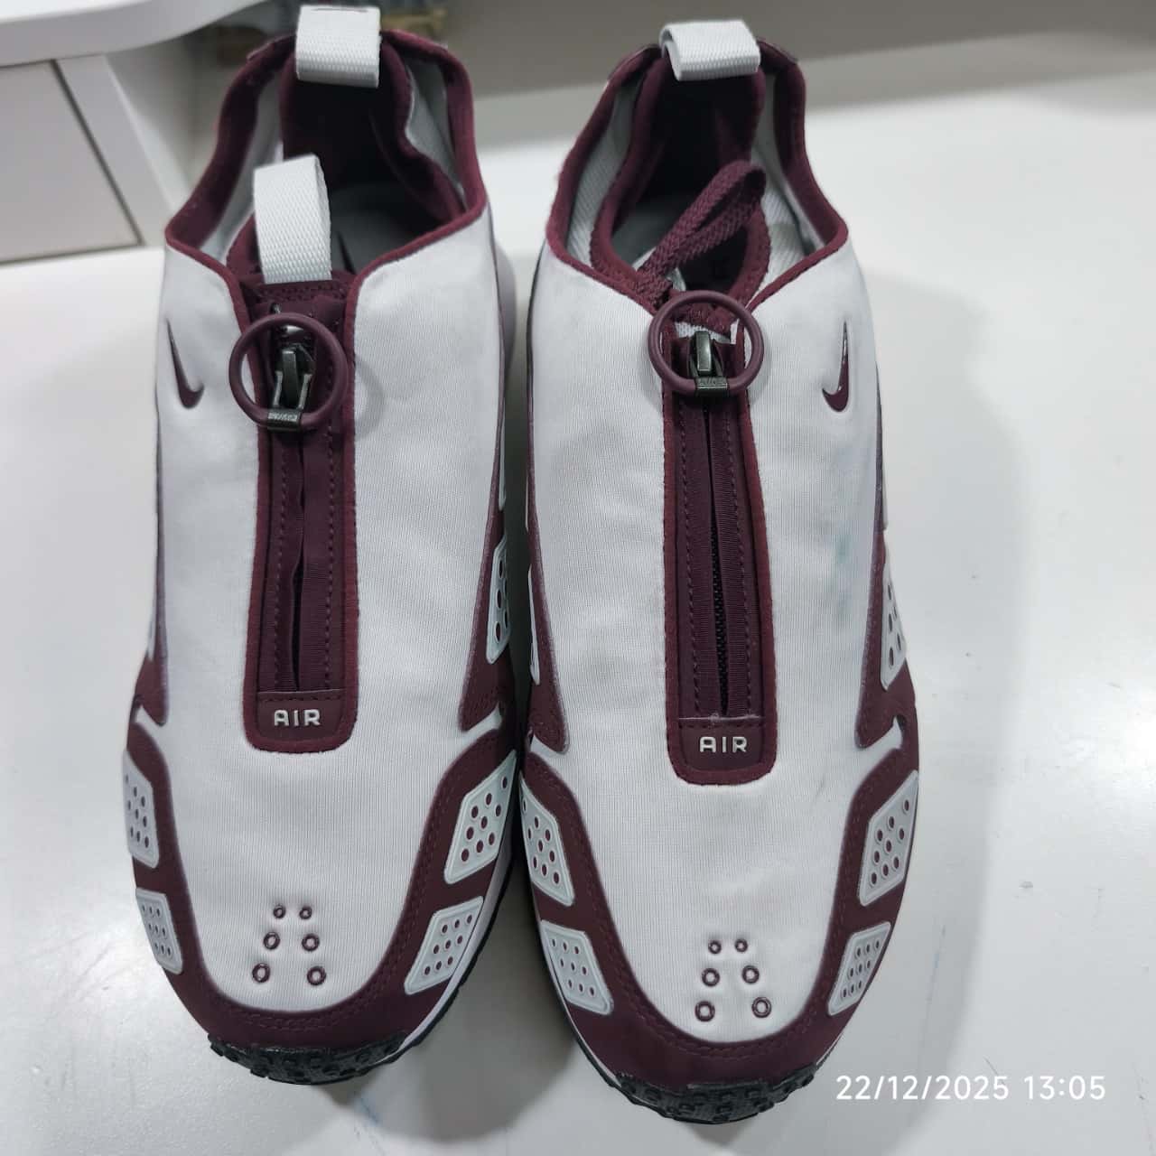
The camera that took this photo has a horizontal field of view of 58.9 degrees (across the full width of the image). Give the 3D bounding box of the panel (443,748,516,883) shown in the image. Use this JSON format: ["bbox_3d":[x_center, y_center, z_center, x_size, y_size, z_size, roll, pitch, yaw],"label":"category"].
[{"bbox_3d":[-0.026,0.063,0.276,0.004,0.021,0.039,-9,62,36],"label":"panel"}]

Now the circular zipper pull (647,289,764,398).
[{"bbox_3d":[0.032,-0.059,0.258,0.029,0.006,0.029,-2,79,4],"label":"circular zipper pull"}]

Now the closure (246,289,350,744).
[{"bbox_3d":[-0.074,-0.018,0.273,0.030,0.014,0.122,-2,83,0],"label":"closure"}]

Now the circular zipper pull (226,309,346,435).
[{"bbox_3d":[-0.073,-0.052,0.257,0.030,0.005,0.030,-6,100,-14],"label":"circular zipper pull"}]

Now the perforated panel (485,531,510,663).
[{"bbox_3d":[-0.022,0.005,0.290,0.004,0.026,0.039,-1,84,10],"label":"perforated panel"}]

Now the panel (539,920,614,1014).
[{"bbox_3d":[0.000,0.098,0.260,0.004,0.017,0.027,1,57,-41],"label":"panel"}]

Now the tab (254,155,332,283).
[{"bbox_3d":[-0.075,-0.095,0.272,0.019,0.034,0.011,-5,19,-6],"label":"tab"}]

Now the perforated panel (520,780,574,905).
[{"bbox_3d":[-0.009,0.069,0.272,0.004,0.020,0.036,6,63,-32],"label":"perforated panel"}]

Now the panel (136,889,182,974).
[{"bbox_3d":[-0.109,0.091,0.268,0.004,0.019,0.027,1,57,-46],"label":"panel"}]

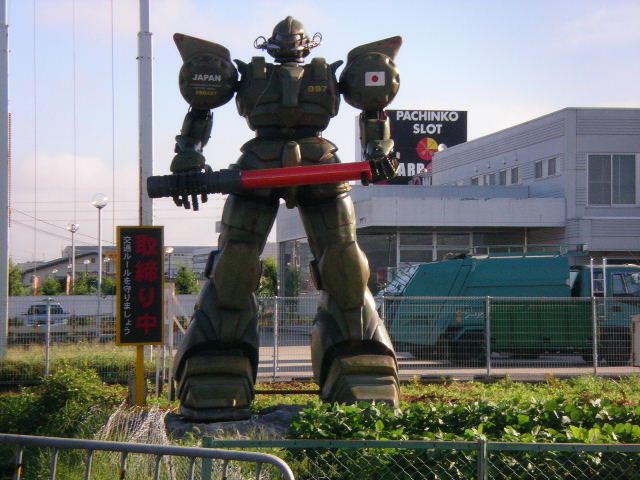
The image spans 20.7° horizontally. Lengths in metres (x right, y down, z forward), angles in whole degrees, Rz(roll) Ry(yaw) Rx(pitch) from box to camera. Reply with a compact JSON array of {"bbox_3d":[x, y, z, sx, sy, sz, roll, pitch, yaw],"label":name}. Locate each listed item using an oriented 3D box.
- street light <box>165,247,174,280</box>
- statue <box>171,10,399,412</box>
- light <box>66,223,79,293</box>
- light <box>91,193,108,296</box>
[{"bbox_3d":[-11.820,3.000,138.000,0.520,4.900,0.520,0,-2,0],"label":"street light"},{"bbox_3d":[-0.460,-0.300,22.700,3.050,5.170,1.600,0,-2,-3],"label":"statue"},{"bbox_3d":[-11.950,1.650,85.100,0.520,4.900,0.520,0,-2,0],"label":"light"},{"bbox_3d":[-7.520,0.860,60.050,0.520,4.950,0.520,0,-2,0],"label":"light"}]

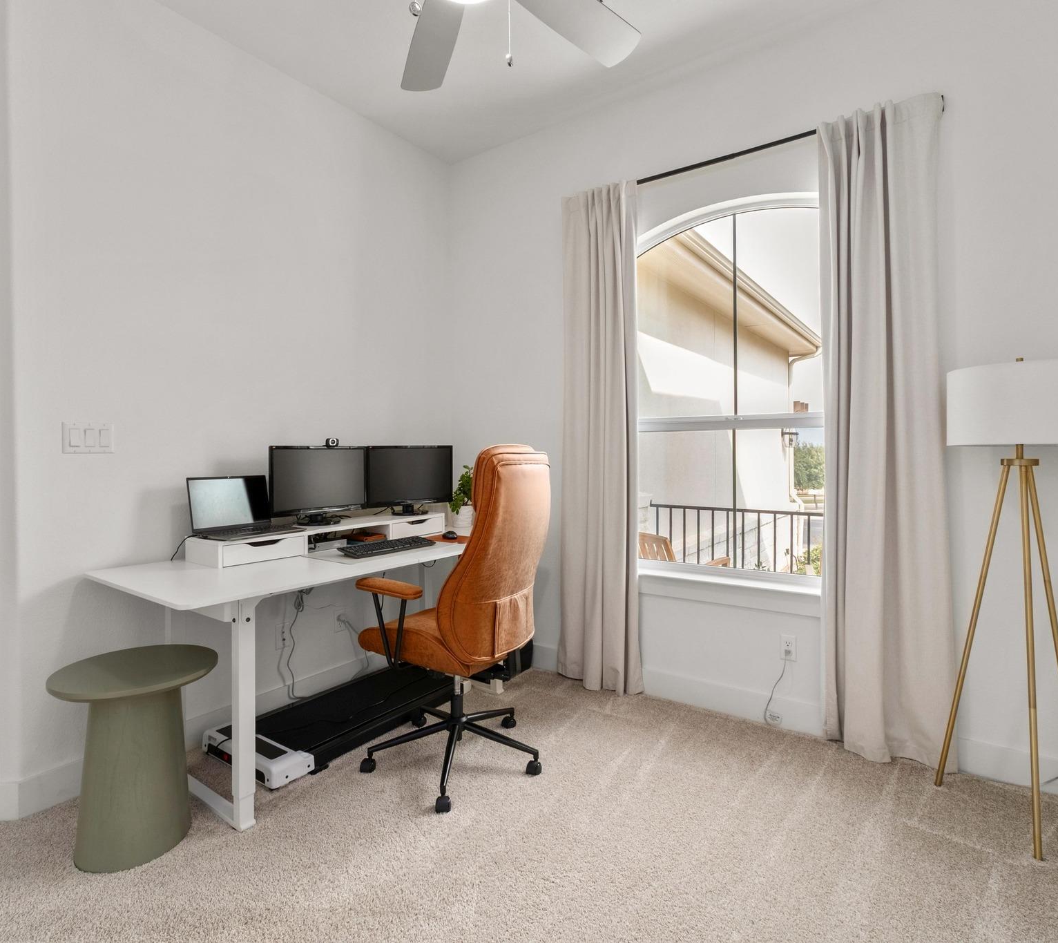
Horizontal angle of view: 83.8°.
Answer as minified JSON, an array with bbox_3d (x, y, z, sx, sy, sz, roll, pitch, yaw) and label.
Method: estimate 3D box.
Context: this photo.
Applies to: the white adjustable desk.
[{"bbox_3d":[-0.782,0.755,2.656,0.764,0.808,1.792,1,2,35],"label":"white adjustable desk"}]

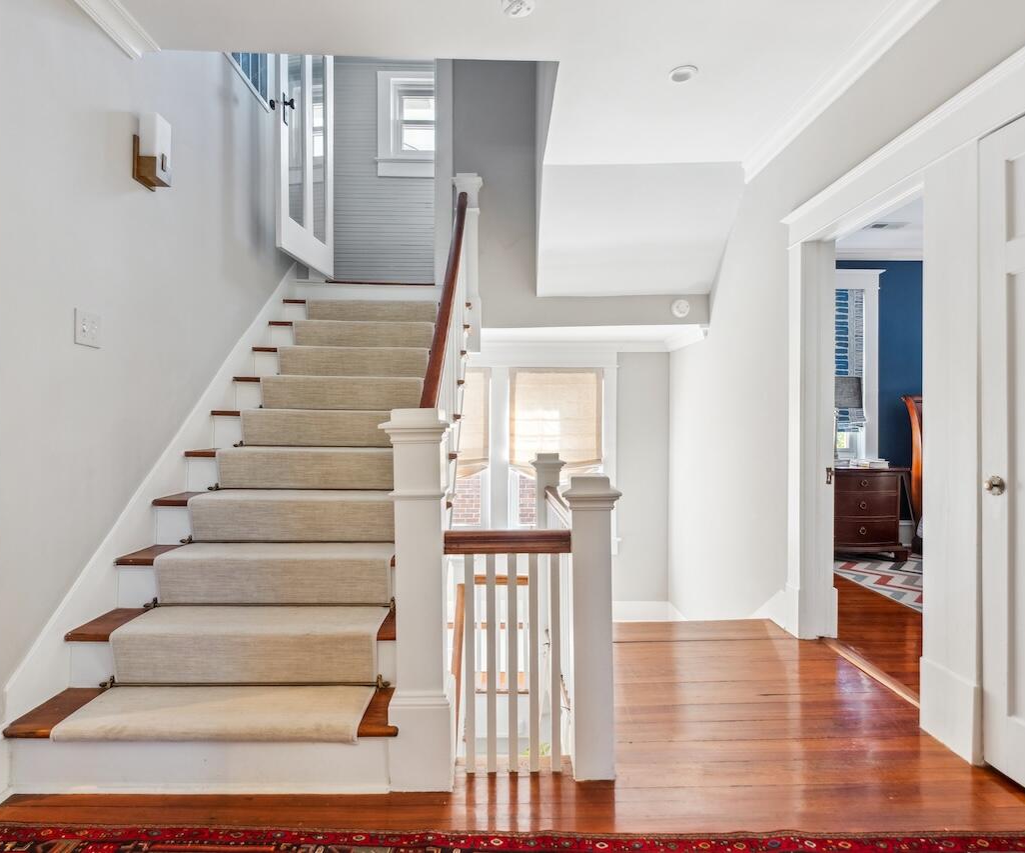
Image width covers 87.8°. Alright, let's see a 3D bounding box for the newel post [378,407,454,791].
[{"bbox_3d":[-0.306,0.529,1.718,0.199,1.171,0.199,0,1,-1],"label":"newel post"}]

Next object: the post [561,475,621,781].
[{"bbox_3d":[0.241,0.635,1.736,0.186,0.958,0.186,0,1,-1],"label":"post"}]

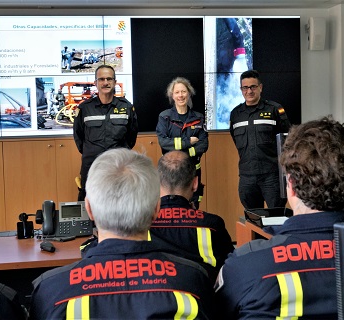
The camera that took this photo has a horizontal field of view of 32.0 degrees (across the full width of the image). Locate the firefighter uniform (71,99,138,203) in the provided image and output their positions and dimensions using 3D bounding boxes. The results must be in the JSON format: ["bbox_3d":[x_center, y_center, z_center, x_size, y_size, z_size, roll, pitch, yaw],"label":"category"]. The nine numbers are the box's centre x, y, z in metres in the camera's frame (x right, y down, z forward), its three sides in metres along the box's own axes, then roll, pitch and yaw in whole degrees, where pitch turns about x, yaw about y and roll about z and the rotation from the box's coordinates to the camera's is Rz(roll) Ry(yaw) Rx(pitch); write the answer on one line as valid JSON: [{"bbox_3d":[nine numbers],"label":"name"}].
[{"bbox_3d":[-0.531,0.213,4.934,0.550,1.450,0.340,-2,4,-9],"label":"firefighter uniform"}]

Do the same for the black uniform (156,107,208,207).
[{"bbox_3d":[0.098,0.241,4.981,0.460,1.360,0.350,-2,4,-6],"label":"black uniform"}]

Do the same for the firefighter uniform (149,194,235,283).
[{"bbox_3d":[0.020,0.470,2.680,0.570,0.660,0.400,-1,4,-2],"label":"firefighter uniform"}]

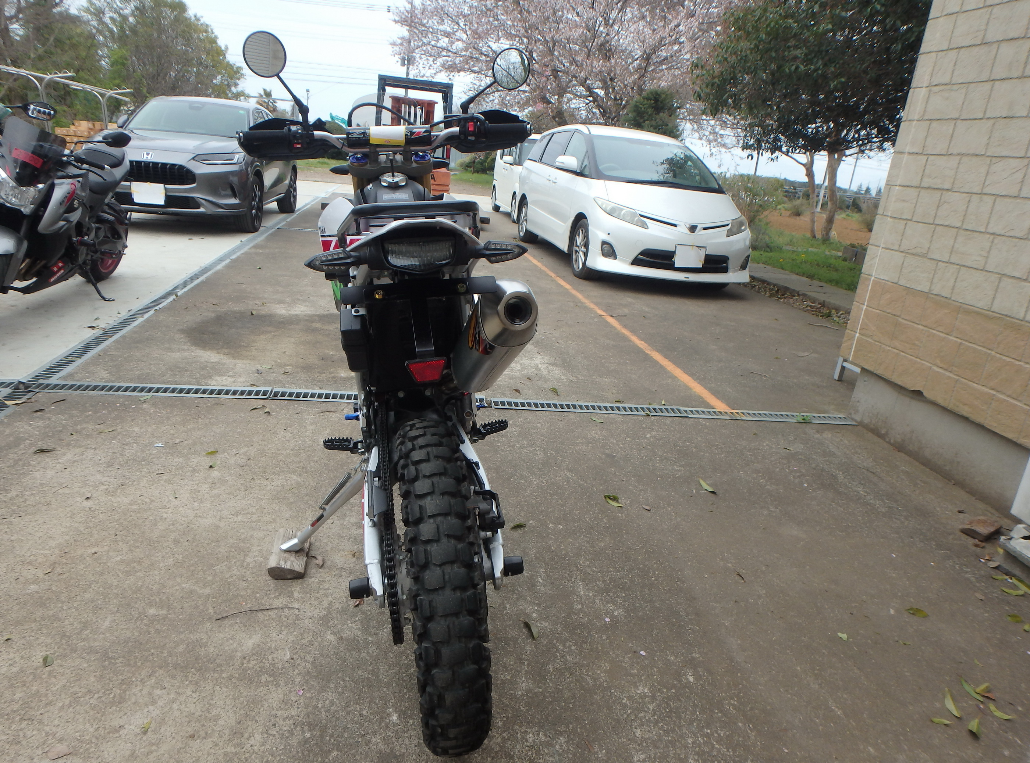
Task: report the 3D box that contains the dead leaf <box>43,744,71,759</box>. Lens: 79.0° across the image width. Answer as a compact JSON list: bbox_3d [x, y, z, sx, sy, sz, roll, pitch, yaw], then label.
[{"bbox_3d":[-0.836,0.681,1.147,0.038,0.008,0.023,-3,21,-26],"label":"dead leaf"}]

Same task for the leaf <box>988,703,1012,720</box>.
[{"bbox_3d":[1.153,0.784,1.486,0.022,0.010,0.050,-12,26,-42],"label":"leaf"}]

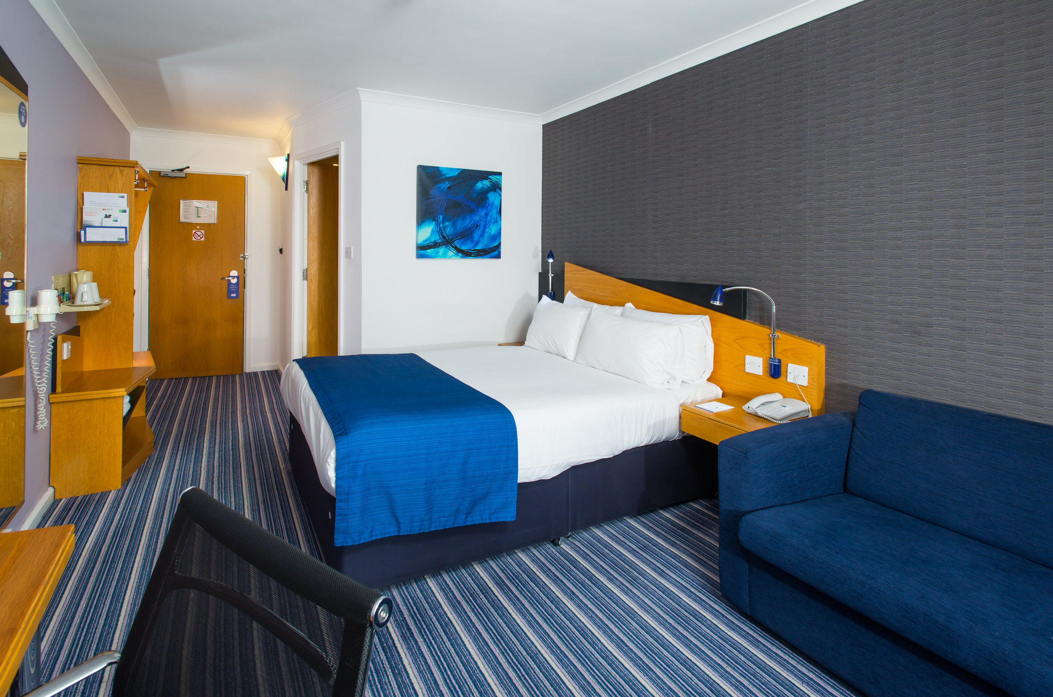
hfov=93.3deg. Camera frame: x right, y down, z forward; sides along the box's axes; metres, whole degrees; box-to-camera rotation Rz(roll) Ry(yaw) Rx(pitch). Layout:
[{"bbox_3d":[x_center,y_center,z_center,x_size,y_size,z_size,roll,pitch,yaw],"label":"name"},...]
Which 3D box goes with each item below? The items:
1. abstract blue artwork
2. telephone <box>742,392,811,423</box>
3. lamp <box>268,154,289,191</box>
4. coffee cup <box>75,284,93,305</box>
[{"bbox_3d":[-0.518,-1.068,3.890,0.690,0.700,0.040,-4,7,-30],"label":"abstract blue artwork"},{"bbox_3d":[1.110,0.266,2.200,0.210,0.080,0.185,-3,7,-30],"label":"telephone"},{"bbox_3d":[-2.287,-1.628,4.600,0.165,0.335,0.260,-3,7,-30],"label":"lamp"},{"bbox_3d":[-2.464,-0.298,2.770,0.083,0.105,0.105,-5,8,-42],"label":"coffee cup"}]

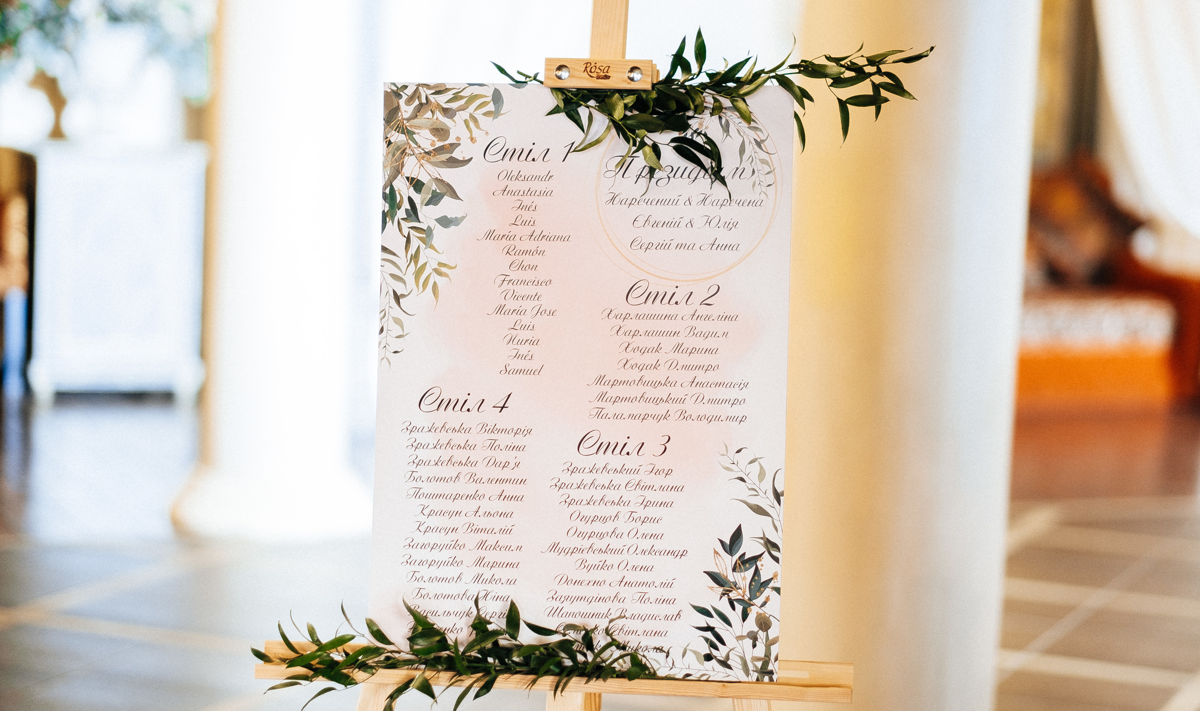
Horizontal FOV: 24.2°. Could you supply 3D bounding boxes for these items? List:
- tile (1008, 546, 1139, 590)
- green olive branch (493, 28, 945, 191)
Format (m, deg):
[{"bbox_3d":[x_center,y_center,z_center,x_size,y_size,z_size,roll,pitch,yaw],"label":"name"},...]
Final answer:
[{"bbox_3d":[1.277,0.583,7.724,0.375,0.015,0.660,5,7,22],"label":"tile"},{"bbox_3d":[0.116,-0.248,2.847,0.445,0.168,0.130,4,7,9],"label":"green olive branch"}]

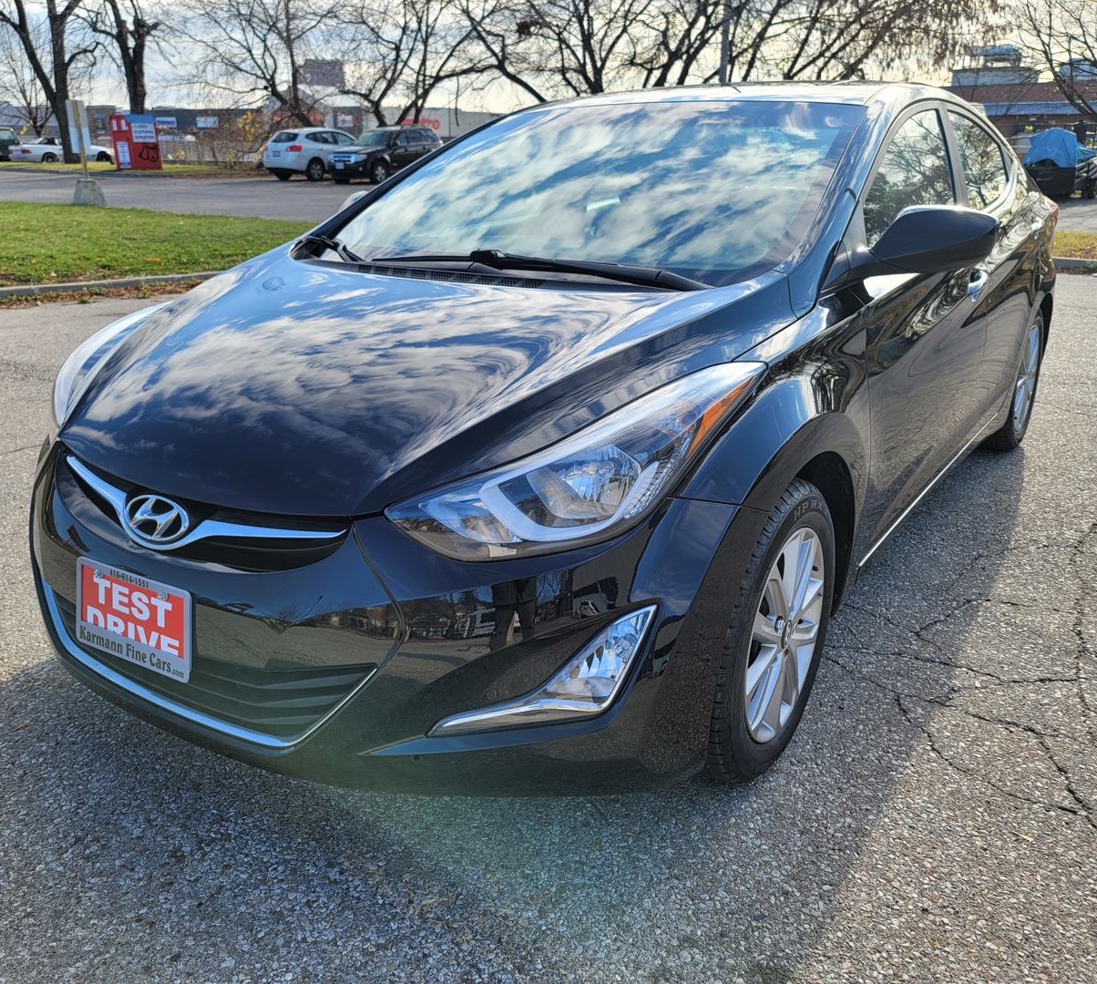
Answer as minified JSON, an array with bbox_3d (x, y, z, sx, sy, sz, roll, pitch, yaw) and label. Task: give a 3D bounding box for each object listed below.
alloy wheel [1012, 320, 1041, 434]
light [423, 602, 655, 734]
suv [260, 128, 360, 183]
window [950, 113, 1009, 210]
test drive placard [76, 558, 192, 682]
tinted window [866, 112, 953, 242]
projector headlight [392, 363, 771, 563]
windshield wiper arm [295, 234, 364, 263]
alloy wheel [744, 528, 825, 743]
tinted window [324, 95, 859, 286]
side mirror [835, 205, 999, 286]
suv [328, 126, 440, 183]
[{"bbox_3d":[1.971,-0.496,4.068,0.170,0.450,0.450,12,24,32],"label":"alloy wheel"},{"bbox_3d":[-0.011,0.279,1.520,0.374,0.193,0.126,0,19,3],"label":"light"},{"bbox_3d":[-7.881,-12.006,33.581,1.800,1.660,4.640,10,23,27],"label":"suv"},{"bbox_3d":[1.500,-1.141,3.287,0.065,0.338,0.753,-12,9,39],"label":"window"},{"bbox_3d":[-0.729,0.221,1.655,0.313,0.157,0.020,10,10,30],"label":"test drive placard"},{"bbox_3d":[0.966,-0.848,2.548,0.065,0.389,0.974,-12,9,39],"label":"tinted window"},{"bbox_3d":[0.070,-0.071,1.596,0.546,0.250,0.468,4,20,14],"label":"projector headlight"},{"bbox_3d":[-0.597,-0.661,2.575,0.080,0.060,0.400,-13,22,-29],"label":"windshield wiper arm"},{"bbox_3d":[0.429,0.278,1.964,0.160,0.440,0.440,12,23,33],"label":"alloy wheel"},{"bbox_3d":[0.108,-0.819,2.582,1.370,0.130,0.970,12,48,32],"label":"tinted window"},{"bbox_3d":[0.805,-0.543,2.069,0.280,0.155,0.190,12,24,32],"label":"side mirror"},{"bbox_3d":[-5.392,-11.357,31.981,1.810,1.730,4.430,11,23,28],"label":"suv"}]

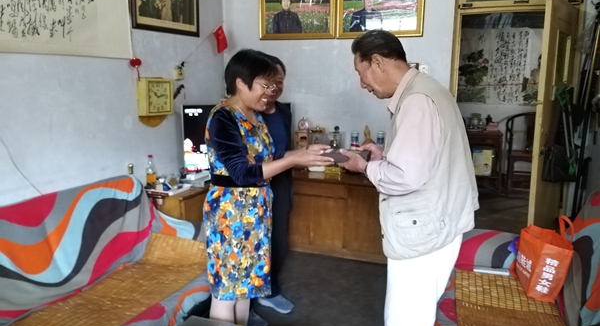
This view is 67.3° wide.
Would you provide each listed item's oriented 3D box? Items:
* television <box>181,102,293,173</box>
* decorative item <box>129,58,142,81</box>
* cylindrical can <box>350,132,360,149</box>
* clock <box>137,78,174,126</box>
[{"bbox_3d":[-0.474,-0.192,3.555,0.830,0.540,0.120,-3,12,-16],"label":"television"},{"bbox_3d":[-1.157,-0.663,3.208,0.083,0.160,0.085,4,13,20],"label":"decorative item"},{"bbox_3d":[0.494,-0.197,4.016,0.072,0.160,0.072,4,13,20],"label":"cylindrical can"},{"bbox_3d":[-1.097,-0.460,3.453,0.085,0.370,0.295,5,13,23],"label":"clock"}]

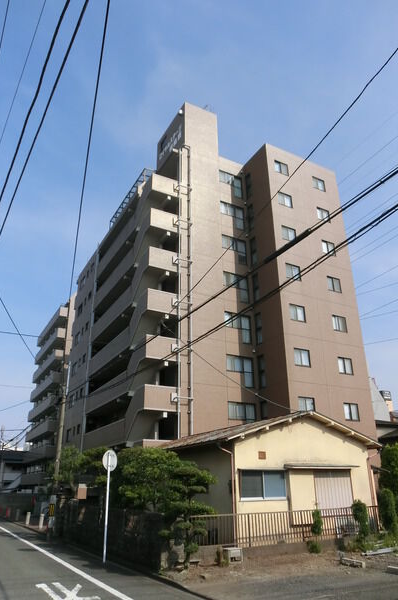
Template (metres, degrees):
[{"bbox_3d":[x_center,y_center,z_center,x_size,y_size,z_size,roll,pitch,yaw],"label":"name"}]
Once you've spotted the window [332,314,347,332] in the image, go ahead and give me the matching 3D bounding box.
[{"bbox_3d":[9.251,1.606,28.487,1.177,1.060,0.140,11,-25,-26],"label":"window"}]

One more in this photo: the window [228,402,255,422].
[{"bbox_3d":[2.593,7.060,25.647,1.933,1.865,0.140,11,-25,-26],"label":"window"}]

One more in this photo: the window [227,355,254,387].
[{"bbox_3d":[2.553,4.433,26.727,1.933,1.856,0.140,11,-25,-26],"label":"window"}]

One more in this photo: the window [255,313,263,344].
[{"bbox_3d":[3.932,1.879,28.121,0.140,2.000,0.620,11,-25,-26],"label":"window"}]

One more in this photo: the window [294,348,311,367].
[{"bbox_3d":[6.168,3.493,25.892,1.203,1.049,0.140,11,-25,-26],"label":"window"}]

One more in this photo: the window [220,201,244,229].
[{"bbox_3d":[2.424,-5.952,30.930,1.980,1.880,0.120,11,-25,-27],"label":"window"}]

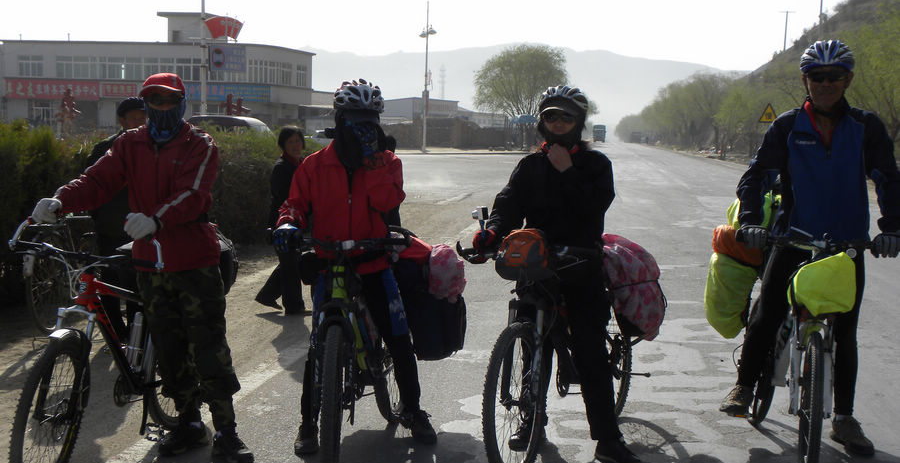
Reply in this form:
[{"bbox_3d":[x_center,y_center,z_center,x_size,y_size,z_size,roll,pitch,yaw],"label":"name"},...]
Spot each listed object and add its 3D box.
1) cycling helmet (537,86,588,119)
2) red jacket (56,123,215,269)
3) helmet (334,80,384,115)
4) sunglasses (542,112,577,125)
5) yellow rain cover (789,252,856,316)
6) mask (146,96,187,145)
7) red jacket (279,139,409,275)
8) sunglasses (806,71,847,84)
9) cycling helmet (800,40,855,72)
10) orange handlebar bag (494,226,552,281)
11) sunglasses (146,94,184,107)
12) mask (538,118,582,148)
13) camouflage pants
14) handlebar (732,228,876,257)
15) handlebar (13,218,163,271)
[{"bbox_3d":[0.494,-0.566,4.640,0.210,0.155,0.270,2,5,15],"label":"cycling helmet"},{"bbox_3d":[-1.317,-0.146,4.580,0.620,0.660,0.470,1,5,2],"label":"red jacket"},{"bbox_3d":[-0.399,-0.589,4.650,0.215,0.160,0.275,-1,5,-14],"label":"helmet"},{"bbox_3d":[0.470,-0.485,4.580,0.147,0.047,0.125,2,5,14],"label":"sunglasses"},{"bbox_3d":[1.486,0.207,4.240,0.230,0.230,0.180,3,6,12],"label":"yellow rain cover"},{"bbox_3d":[-1.207,-0.473,4.540,0.155,0.190,0.165,0,5,-3],"label":"mask"},{"bbox_3d":[-0.476,-0.101,4.680,0.530,0.570,0.400,0,5,1],"label":"red jacket"},{"bbox_3d":[1.546,-0.631,4.370,0.148,0.048,0.145,2,5,18],"label":"sunglasses"},{"bbox_3d":[1.565,-0.726,4.420,0.205,0.140,0.270,2,8,18],"label":"cycling helmet"},{"bbox_3d":[0.304,0.099,4.410,0.215,0.205,0.145,3,6,24],"label":"orange handlebar bag"},{"bbox_3d":[-1.205,-0.553,4.500,0.145,0.047,0.145,0,5,-3],"label":"sunglasses"},{"bbox_3d":[0.476,-0.422,4.590,0.170,0.130,0.140,2,5,14],"label":"mask"},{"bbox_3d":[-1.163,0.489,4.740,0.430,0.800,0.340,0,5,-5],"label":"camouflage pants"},{"bbox_3d":[1.490,0.049,4.340,0.630,0.105,0.160,3,6,12],"label":"handlebar"},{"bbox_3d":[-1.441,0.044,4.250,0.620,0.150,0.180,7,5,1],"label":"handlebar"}]

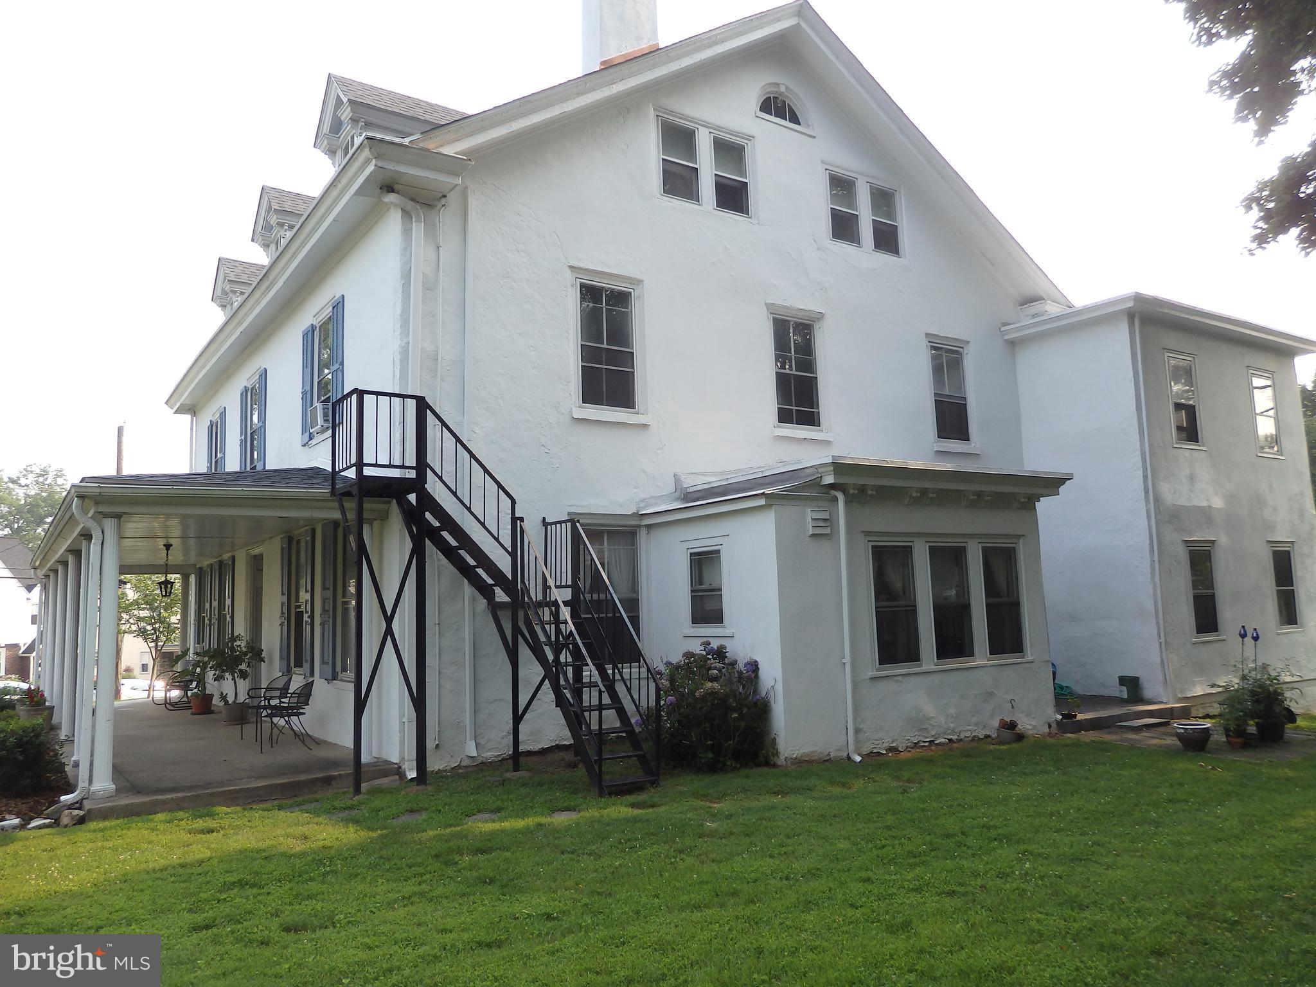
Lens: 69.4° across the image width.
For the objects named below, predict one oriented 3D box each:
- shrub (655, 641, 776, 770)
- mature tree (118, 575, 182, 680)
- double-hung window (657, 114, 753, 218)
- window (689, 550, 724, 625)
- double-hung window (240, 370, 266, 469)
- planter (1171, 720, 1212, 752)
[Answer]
[{"bbox_3d":[0.481,2.362,10.770,1.148,1.352,1.413,3,-8,-35],"label":"shrub"},{"bbox_3d":[-18.151,4.322,34.000,4.500,6.300,4.500,3,-8,-34],"label":"mature tree"},{"bbox_3d":[0.707,-4.839,14.169,1.767,1.263,0.115,3,-8,-35],"label":"double-hung window"},{"bbox_3d":[0.606,1.157,11.792,0.096,0.979,0.674,3,-8,-34],"label":"window"},{"bbox_3d":[-7.363,-1.248,17.283,0.115,1.784,2.138,3,-8,-35],"label":"double-hung window"},{"bbox_3d":[6.429,2.928,11.466,0.448,0.314,0.448,3,-8,-34],"label":"planter"}]

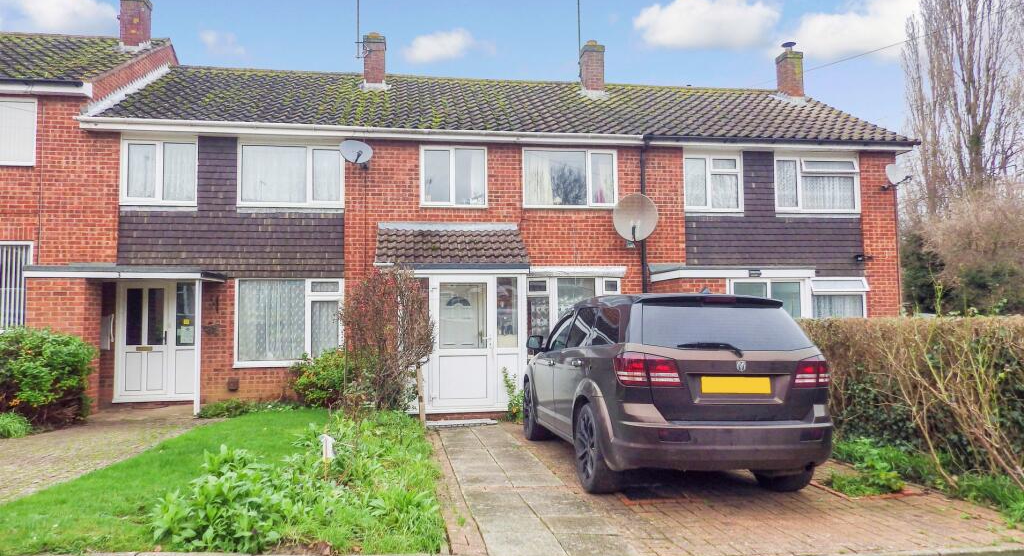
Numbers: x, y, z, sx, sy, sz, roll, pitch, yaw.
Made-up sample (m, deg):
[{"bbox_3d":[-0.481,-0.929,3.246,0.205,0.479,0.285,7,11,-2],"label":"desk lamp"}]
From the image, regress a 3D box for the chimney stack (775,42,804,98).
[{"bbox_3d":[6.691,-4.989,15.722,0.480,1.389,0.480,0,-3,-8],"label":"chimney stack"}]

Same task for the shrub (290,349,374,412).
[{"bbox_3d":[-2.908,1.620,10.615,1.270,0.970,1.150,0,-3,-8],"label":"shrub"}]

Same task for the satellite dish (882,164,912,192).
[{"bbox_3d":[7.644,-2.005,12.921,0.470,0.480,0.380,0,-4,-14],"label":"satellite dish"}]

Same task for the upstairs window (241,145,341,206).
[{"bbox_3d":[-3.872,-1.804,11.432,1.800,1.120,0.100,0,-3,-8],"label":"upstairs window"}]

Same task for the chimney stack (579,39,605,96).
[{"bbox_3d":[1.845,-4.841,15.001,0.480,1.263,0.480,0,-3,-8],"label":"chimney stack"}]

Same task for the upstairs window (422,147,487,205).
[{"bbox_3d":[-1.051,-1.845,11.874,1.220,1.120,0.110,0,-3,-9],"label":"upstairs window"}]

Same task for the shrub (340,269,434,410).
[{"bbox_3d":[-1.816,0.963,9.494,1.350,2.210,1.200,0,-3,-9],"label":"shrub"}]

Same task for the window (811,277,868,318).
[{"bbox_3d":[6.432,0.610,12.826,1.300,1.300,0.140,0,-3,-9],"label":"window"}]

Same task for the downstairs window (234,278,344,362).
[{"bbox_3d":[-3.857,0.764,11.281,1.820,1.510,0.110,0,-3,-9],"label":"downstairs window"}]

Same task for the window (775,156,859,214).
[{"bbox_3d":[6.056,-1.834,12.894,1.810,1.160,0.100,0,-3,-8],"label":"window"}]

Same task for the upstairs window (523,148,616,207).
[{"bbox_3d":[1.096,-1.873,12.187,1.810,1.090,0.100,0,-3,-8],"label":"upstairs window"}]

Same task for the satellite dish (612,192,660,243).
[{"bbox_3d":[2.271,-1.099,11.920,0.830,0.880,0.480,-2,-4,13],"label":"satellite dish"}]

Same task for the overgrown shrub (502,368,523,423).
[{"bbox_3d":[0.024,1.874,10.377,0.450,0.860,0.420,0,-3,-9],"label":"overgrown shrub"}]

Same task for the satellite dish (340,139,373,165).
[{"bbox_3d":[-2.708,-2.208,11.343,0.560,0.450,0.420,1,-4,-23],"label":"satellite dish"}]

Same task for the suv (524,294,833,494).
[{"bbox_3d":[1.335,1.060,6.910,1.920,1.710,4.860,1,-5,-8],"label":"suv"}]

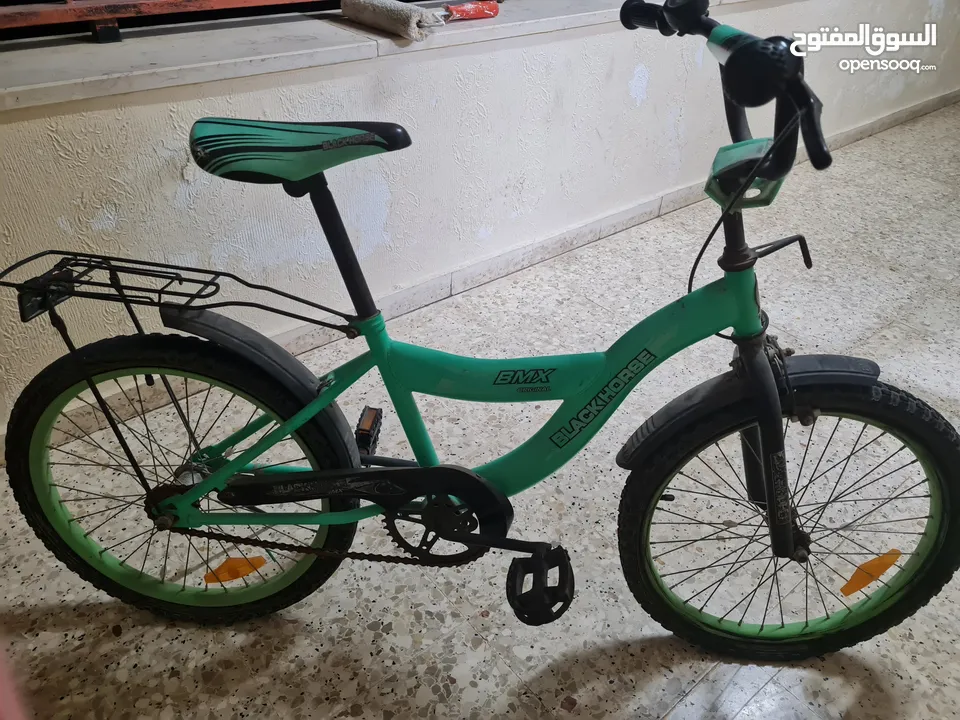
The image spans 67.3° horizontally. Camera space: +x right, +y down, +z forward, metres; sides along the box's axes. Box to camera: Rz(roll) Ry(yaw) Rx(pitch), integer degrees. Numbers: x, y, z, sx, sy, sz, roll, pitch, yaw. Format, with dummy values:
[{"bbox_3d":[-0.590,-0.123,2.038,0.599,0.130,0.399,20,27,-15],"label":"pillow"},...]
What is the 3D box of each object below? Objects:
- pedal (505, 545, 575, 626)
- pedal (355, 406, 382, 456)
[{"bbox_3d":[0.078,0.285,0.920,0.082,0.027,0.100,-16,24,9],"label":"pedal"},{"bbox_3d":[-0.177,0.121,1.142,0.027,0.062,0.085,7,25,-1],"label":"pedal"}]

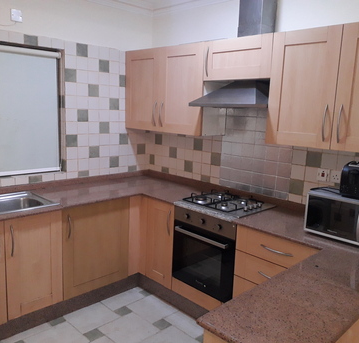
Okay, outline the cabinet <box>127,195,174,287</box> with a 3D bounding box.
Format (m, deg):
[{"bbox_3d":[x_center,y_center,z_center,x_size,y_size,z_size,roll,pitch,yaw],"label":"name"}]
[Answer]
[{"bbox_3d":[-0.007,0.554,3.197,0.585,0.722,0.441,-8,14,-44],"label":"cabinet"}]

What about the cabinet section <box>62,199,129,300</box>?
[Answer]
[{"bbox_3d":[-0.841,0.552,3.035,0.610,0.720,0.578,-8,14,-44],"label":"cabinet section"}]

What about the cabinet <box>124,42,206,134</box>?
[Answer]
[{"bbox_3d":[-0.060,-0.735,3.279,0.335,0.737,1.008,-8,14,-44],"label":"cabinet"}]

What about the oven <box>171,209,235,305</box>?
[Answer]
[{"bbox_3d":[0.354,0.573,2.814,0.575,0.596,0.598,-8,14,-44],"label":"oven"}]

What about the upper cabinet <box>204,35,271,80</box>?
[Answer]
[{"bbox_3d":[0.516,-0.826,2.683,0.335,0.300,0.602,-8,14,-44],"label":"upper cabinet"}]

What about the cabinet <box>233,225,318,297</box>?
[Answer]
[{"bbox_3d":[0.783,0.716,2.421,0.585,0.722,0.590,-8,14,-44],"label":"cabinet"}]

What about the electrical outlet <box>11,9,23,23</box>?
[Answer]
[{"bbox_3d":[-1.232,-1.182,2.706,0.086,0.086,0.018,-8,14,-44],"label":"electrical outlet"}]

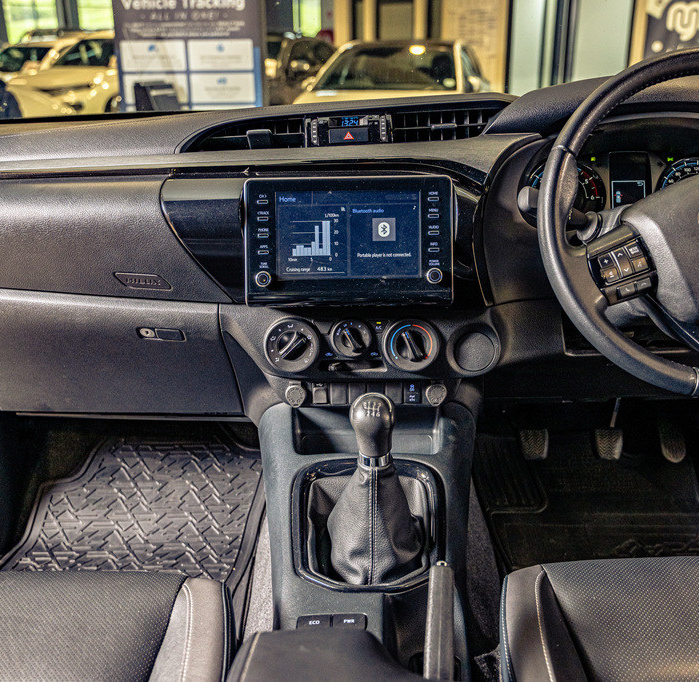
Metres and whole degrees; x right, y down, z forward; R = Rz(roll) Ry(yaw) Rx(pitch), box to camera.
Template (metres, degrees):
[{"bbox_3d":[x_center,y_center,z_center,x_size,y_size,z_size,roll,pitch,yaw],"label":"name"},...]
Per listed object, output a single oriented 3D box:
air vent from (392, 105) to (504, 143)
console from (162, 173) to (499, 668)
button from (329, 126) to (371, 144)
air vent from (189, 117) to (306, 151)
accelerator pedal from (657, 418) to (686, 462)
[{"bbox_3d":[0.130,-0.286,1.045,0.145,0.043,0.040,0,13,0],"label":"air vent"},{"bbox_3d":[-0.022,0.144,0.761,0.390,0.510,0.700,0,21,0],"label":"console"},{"bbox_3d":[0.000,-0.266,1.030,0.052,0.020,0.018,0,13,0],"label":"button"},{"bbox_3d":[-0.132,-0.269,1.030,0.150,0.043,0.040,0,13,0],"label":"air vent"},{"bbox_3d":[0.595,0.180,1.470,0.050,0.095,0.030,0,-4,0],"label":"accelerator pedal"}]

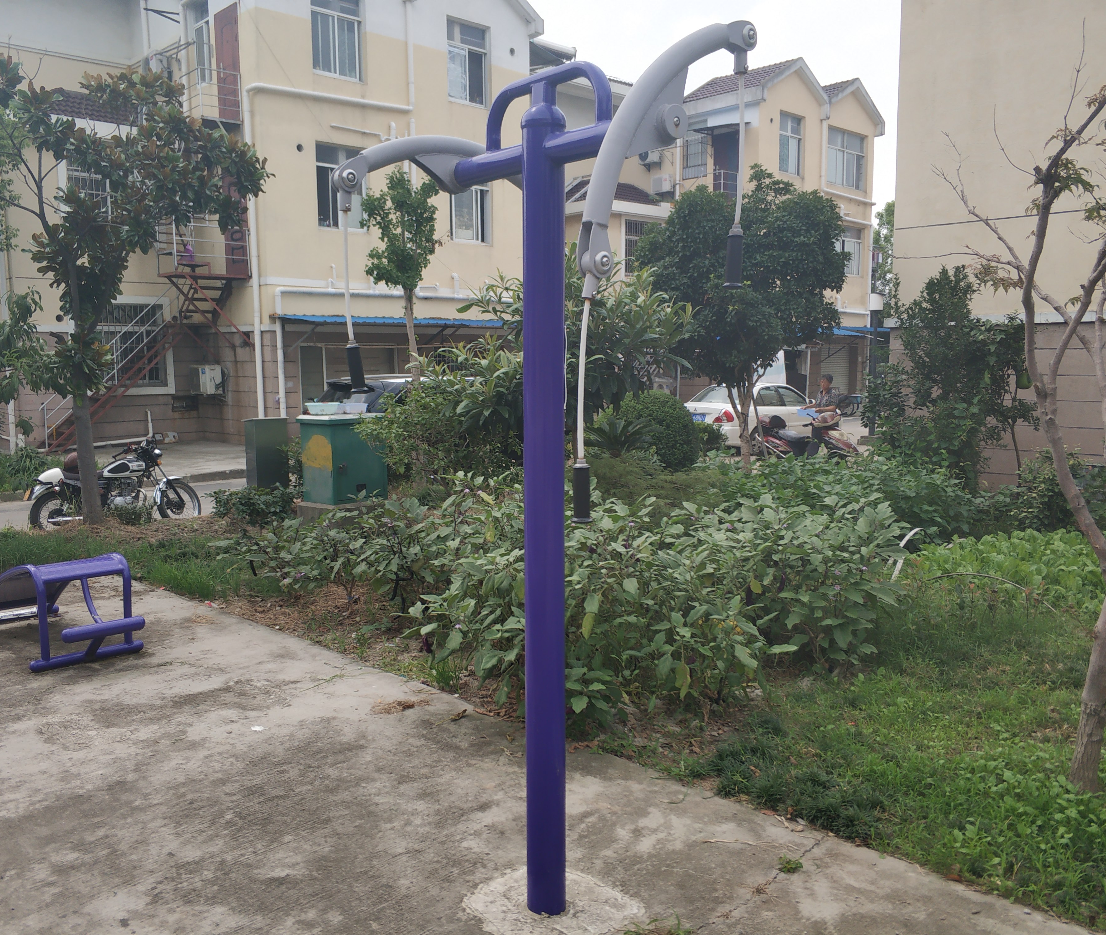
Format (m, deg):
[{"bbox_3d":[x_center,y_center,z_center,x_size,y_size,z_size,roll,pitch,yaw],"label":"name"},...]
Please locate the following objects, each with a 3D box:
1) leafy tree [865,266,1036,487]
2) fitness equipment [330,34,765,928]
[{"bbox_3d":[4.902,-1.045,12.060,1.980,2.869,1.850,-1,7,0],"label":"leafy tree"},{"bbox_3d":[-0.030,0.067,2.816,0.820,2.560,0.980,-7,9,-44],"label":"fitness equipment"}]

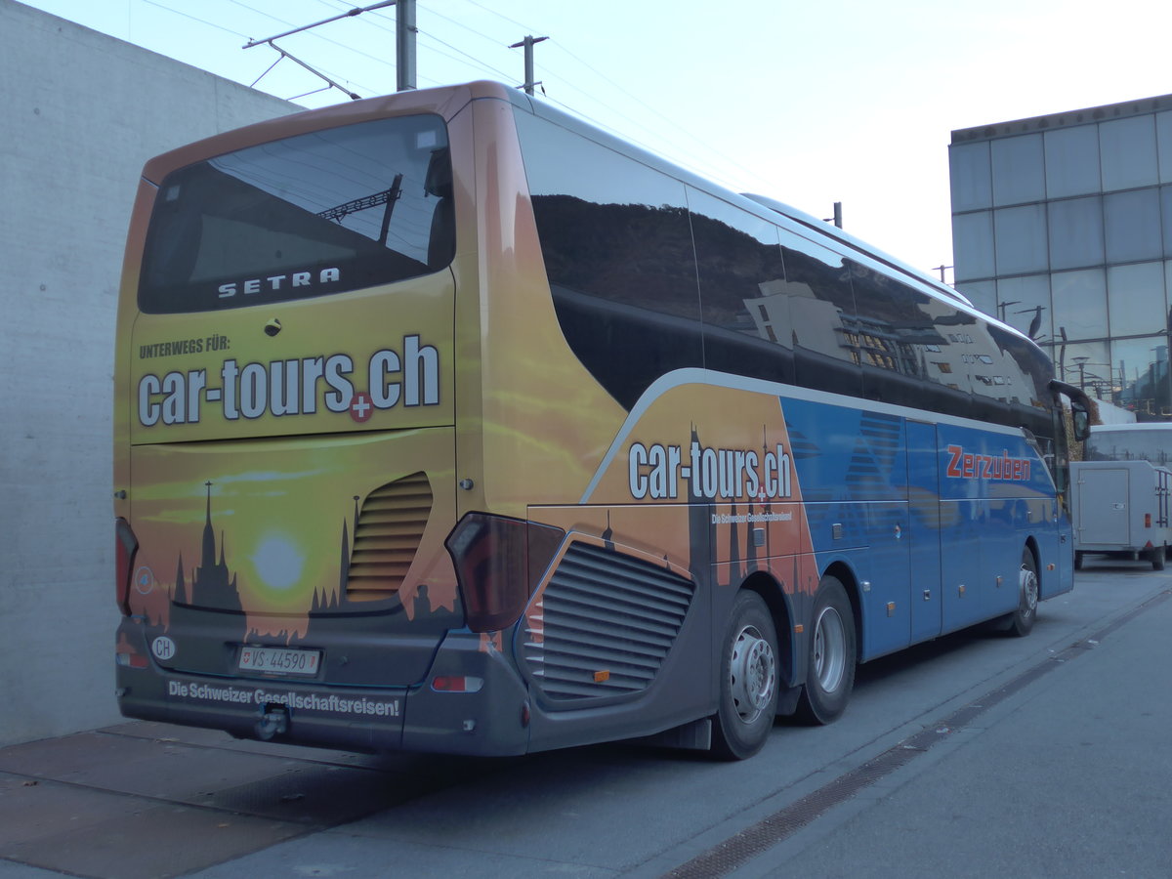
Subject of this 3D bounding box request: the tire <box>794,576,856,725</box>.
[{"bbox_3d":[1.585,1.463,9.251,0.300,1.030,1.030,-3,-4,30],"label":"tire"}]

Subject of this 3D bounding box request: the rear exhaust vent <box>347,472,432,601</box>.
[{"bbox_3d":[-0.881,0.441,5.931,0.500,0.580,0.060,-3,-3,24],"label":"rear exhaust vent"}]

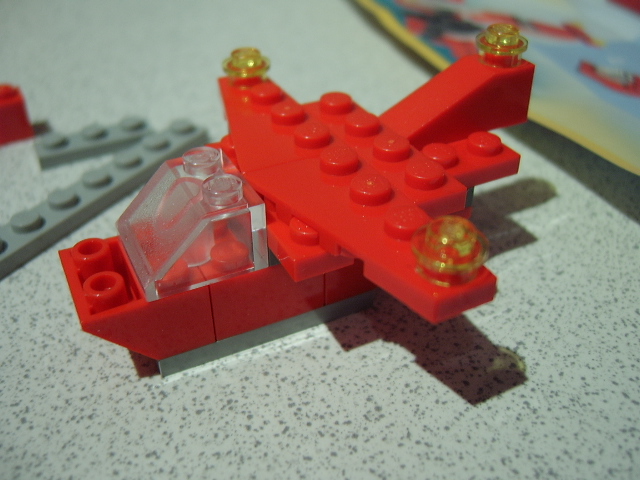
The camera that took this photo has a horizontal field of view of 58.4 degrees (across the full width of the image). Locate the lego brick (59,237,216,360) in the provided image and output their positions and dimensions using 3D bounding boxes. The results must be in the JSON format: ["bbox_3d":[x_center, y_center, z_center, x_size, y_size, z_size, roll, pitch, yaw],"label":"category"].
[{"bbox_3d":[-0.024,0.007,0.077,0.016,0.010,0.016,-16,39,-22],"label":"lego brick"}]

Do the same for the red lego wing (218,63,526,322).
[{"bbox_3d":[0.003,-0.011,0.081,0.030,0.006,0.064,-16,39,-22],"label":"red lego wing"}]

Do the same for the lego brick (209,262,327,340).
[{"bbox_3d":[-0.010,0.003,0.083,0.016,0.010,0.016,-16,39,-22],"label":"lego brick"}]

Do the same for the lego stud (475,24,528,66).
[{"bbox_3d":[0.028,-0.030,0.089,0.008,0.005,0.008,0,35,0],"label":"lego stud"}]

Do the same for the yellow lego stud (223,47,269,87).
[{"bbox_3d":[-0.012,-0.029,0.097,0.008,0.005,0.008,0,35,0],"label":"yellow lego stud"}]

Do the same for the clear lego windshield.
[{"bbox_3d":[-0.017,-0.003,0.074,0.016,0.011,0.016,-16,39,-22],"label":"clear lego windshield"}]

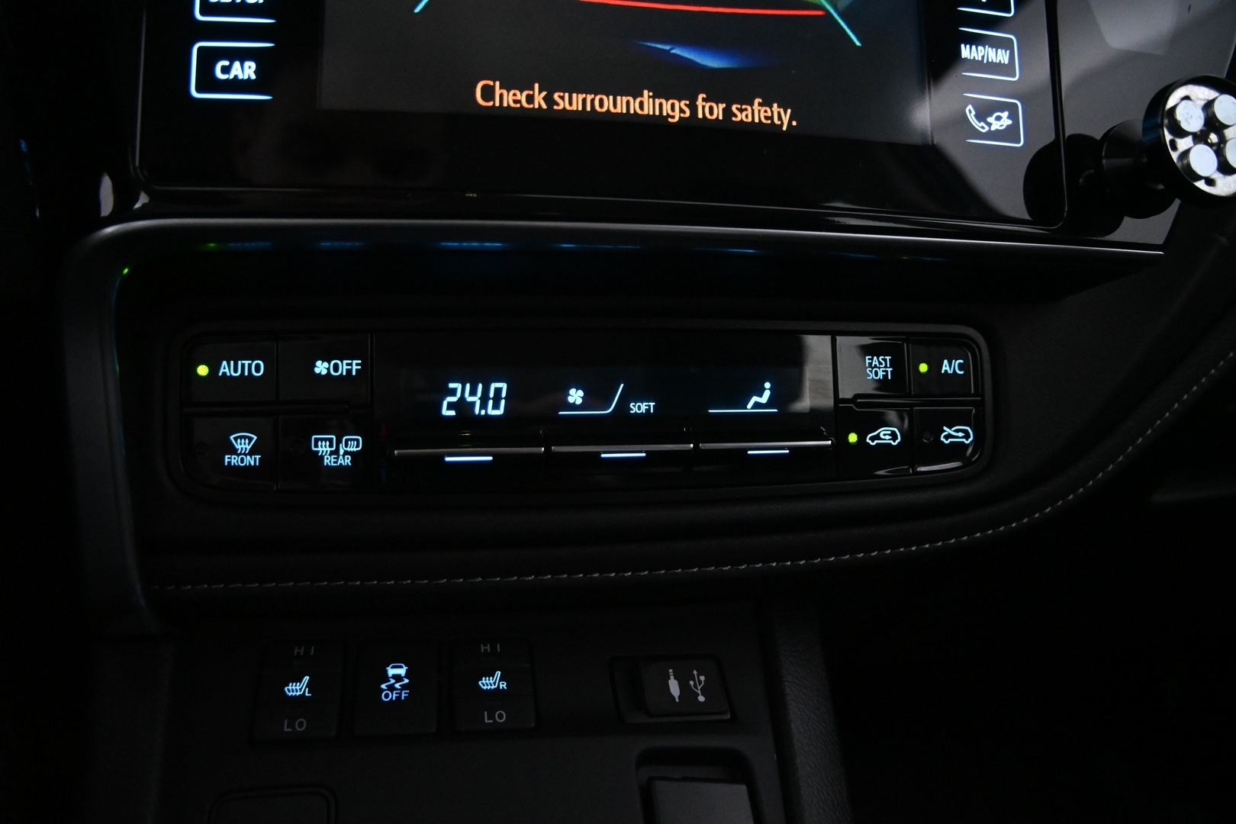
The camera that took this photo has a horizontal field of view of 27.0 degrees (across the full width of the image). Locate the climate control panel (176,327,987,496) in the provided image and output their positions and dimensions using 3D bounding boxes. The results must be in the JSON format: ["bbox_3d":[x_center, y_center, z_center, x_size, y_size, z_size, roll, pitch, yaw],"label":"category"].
[{"bbox_3d":[-0.006,0.001,0.621,0.212,0.038,0.030,0,-3,-26],"label":"climate control panel"}]

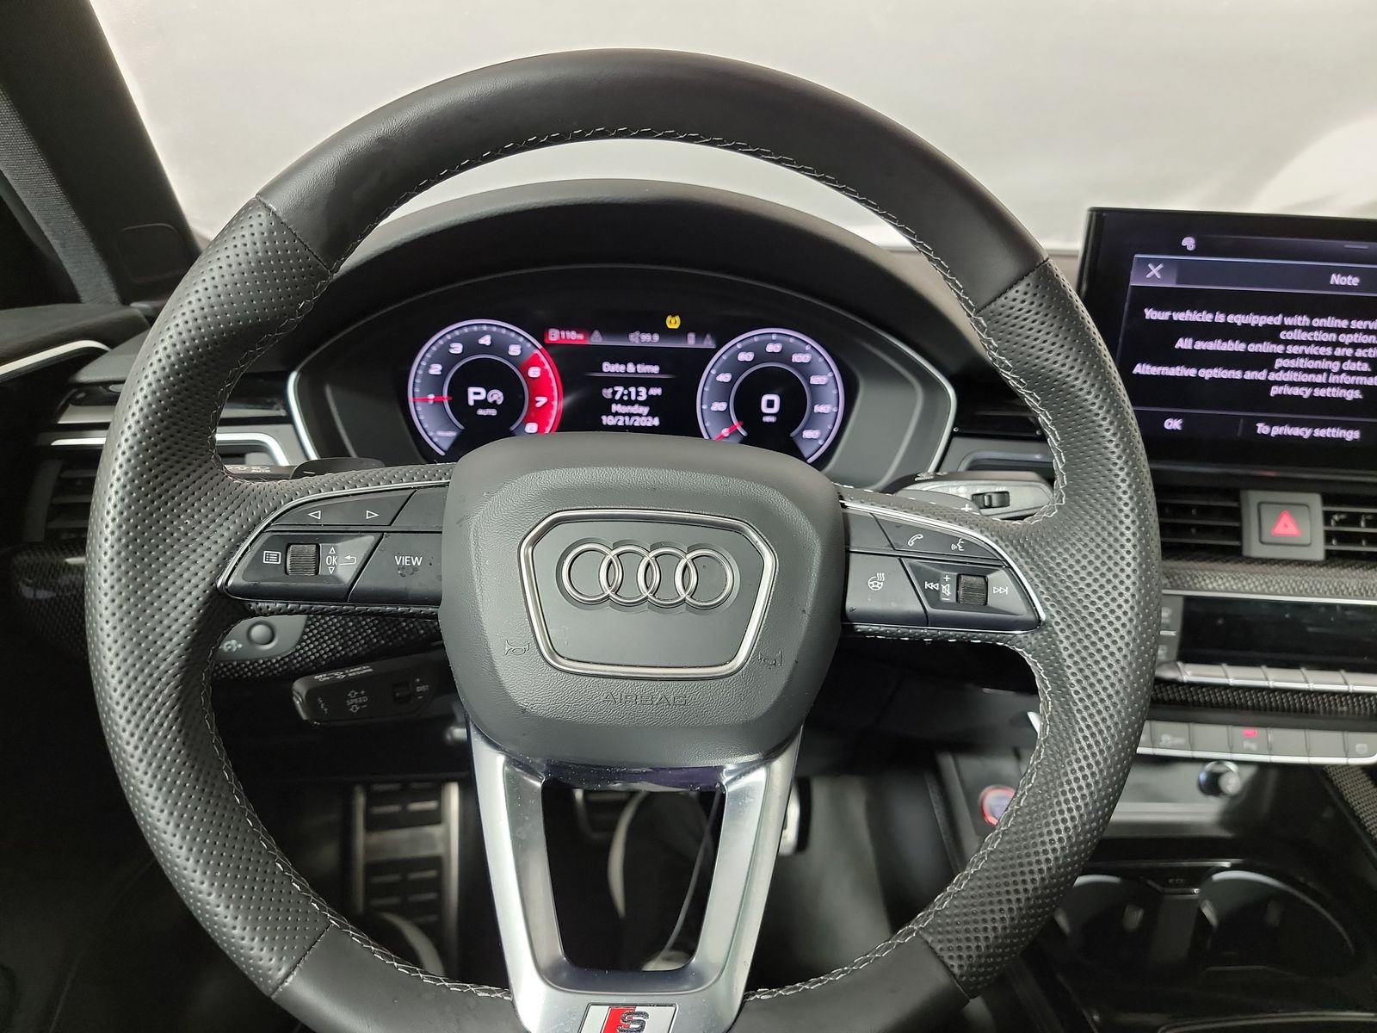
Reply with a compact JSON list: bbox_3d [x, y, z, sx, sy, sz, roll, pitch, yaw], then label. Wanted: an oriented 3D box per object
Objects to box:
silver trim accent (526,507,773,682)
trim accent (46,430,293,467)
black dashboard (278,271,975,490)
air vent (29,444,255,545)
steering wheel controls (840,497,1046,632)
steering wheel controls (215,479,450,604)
[{"bbox_3d":[-0.014,0.028,0.340,0.090,0.058,0.012,3,-4,-5],"label":"silver trim accent"},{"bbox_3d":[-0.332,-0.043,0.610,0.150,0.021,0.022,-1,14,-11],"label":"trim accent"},{"bbox_3d":[-0.041,-0.083,0.590,0.392,0.138,0.070,2,8,-5],"label":"black dashboard"},{"bbox_3d":[-0.341,-0.015,0.605,0.133,0.060,0.040,-1,14,-11],"label":"air vent"},{"bbox_3d":[0.095,0.019,0.359,0.076,0.042,0.022,3,-4,-5],"label":"steering wheel controls"},{"bbox_3d":[-0.124,0.009,0.339,0.080,0.040,0.022,3,-4,-5],"label":"steering wheel controls"}]

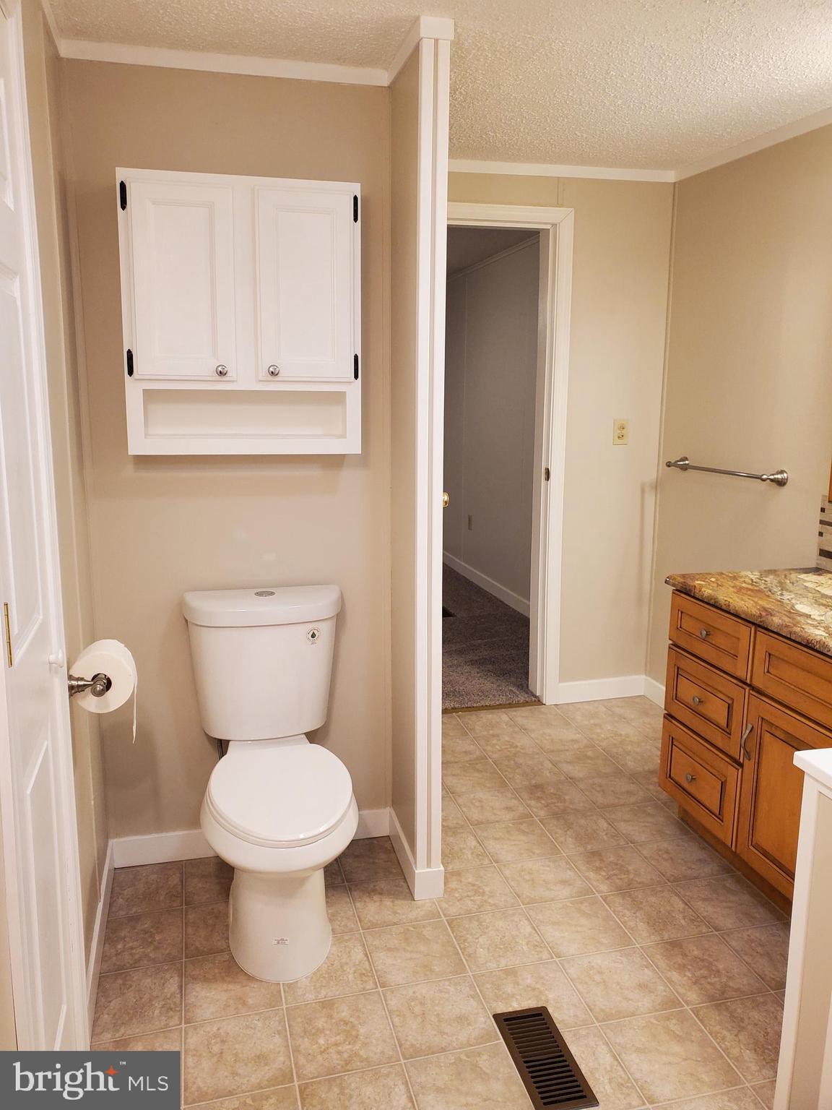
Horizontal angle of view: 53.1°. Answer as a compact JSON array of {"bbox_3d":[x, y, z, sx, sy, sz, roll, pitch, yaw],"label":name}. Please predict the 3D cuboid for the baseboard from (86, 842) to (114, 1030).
[{"bbox_3d":[-0.780,0.919,2.063,0.014,0.091,0.682,-2,11,-14],"label":"baseboard"}]

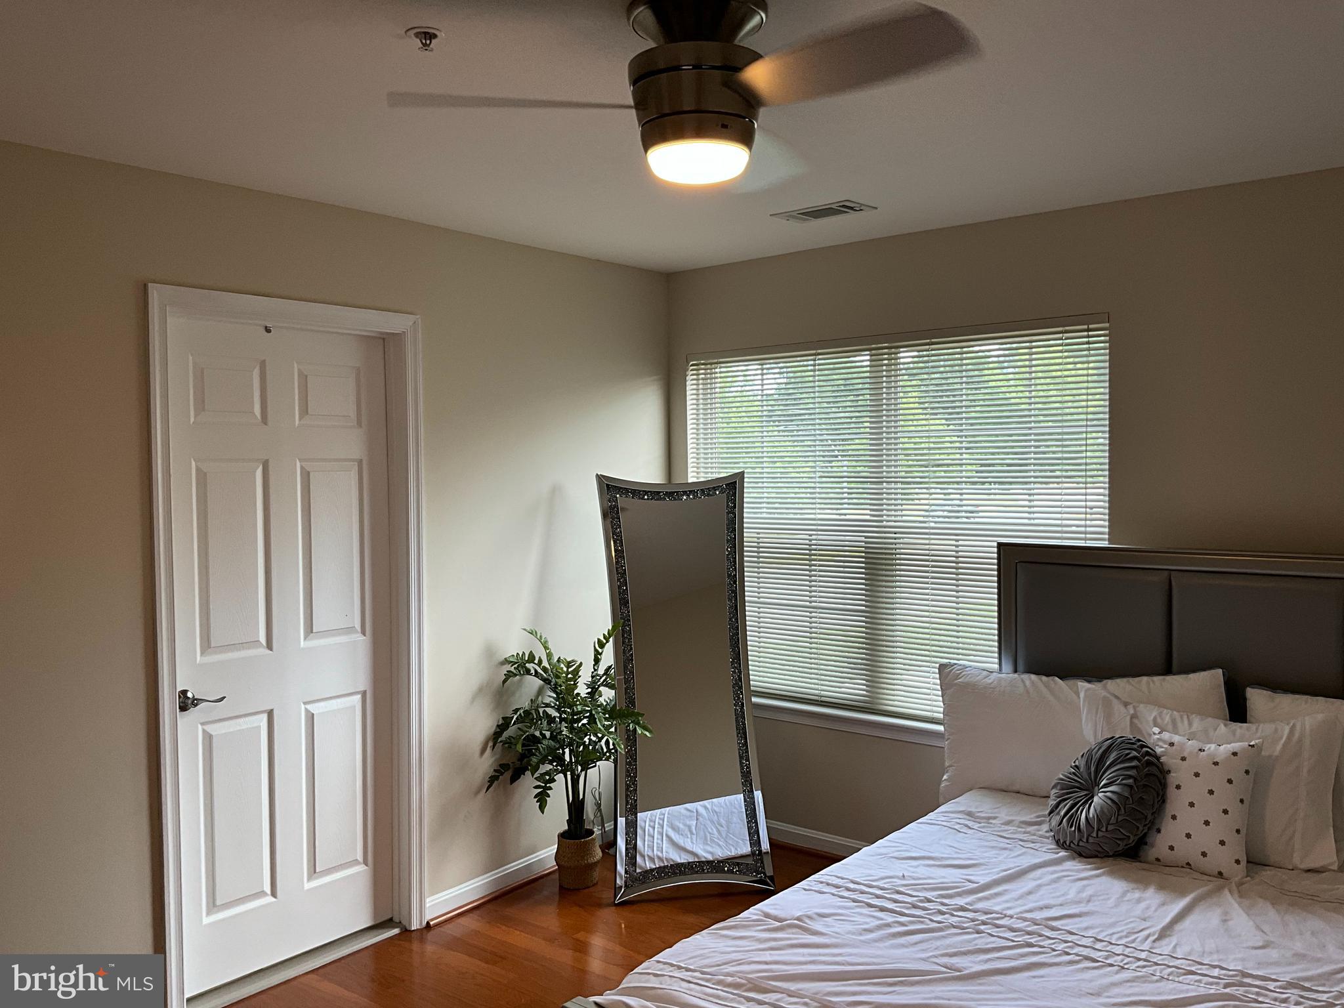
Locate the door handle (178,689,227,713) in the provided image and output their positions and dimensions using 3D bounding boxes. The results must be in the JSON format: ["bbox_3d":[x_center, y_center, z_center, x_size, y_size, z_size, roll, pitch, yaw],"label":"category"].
[{"bbox_3d":[-1.406,0.586,3.355,0.065,0.067,0.140,1,2,40],"label":"door handle"}]

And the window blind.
[{"bbox_3d":[0.778,0.095,4.314,1.775,1.427,0.060,1,2,40],"label":"window blind"}]

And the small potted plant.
[{"bbox_3d":[-0.338,0.953,4.183,0.460,1.000,0.620,1,2,40],"label":"small potted plant"}]

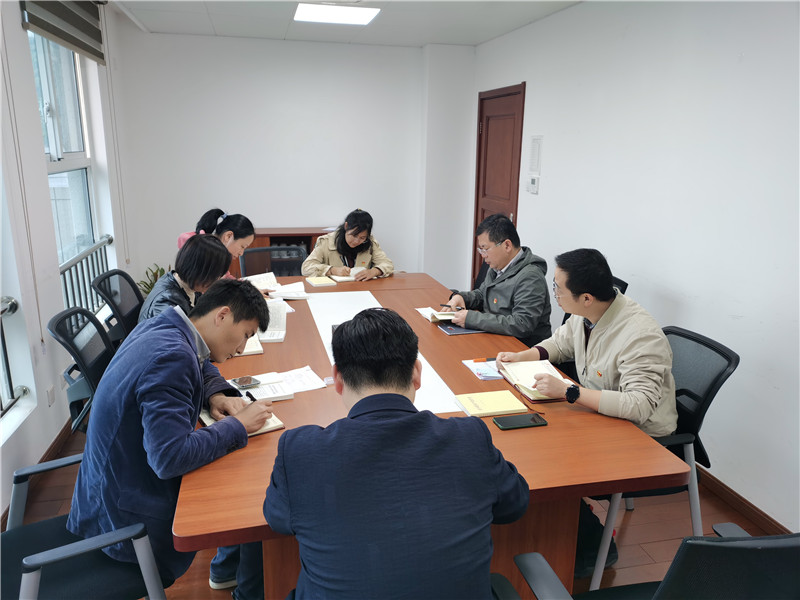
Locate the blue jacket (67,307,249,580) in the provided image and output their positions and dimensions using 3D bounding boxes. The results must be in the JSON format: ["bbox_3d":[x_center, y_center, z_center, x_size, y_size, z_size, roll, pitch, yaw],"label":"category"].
[{"bbox_3d":[-0.737,0.402,1.917,0.540,0.740,0.560,-7,16,-29],"label":"blue jacket"}]

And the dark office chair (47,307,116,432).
[{"bbox_3d":[-1.179,0.474,2.906,0.600,0.920,0.580,-1,14,-8],"label":"dark office chair"}]

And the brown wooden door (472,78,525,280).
[{"bbox_3d":[0.933,-0.891,5.935,0.100,2.134,1.190,-2,14,-11],"label":"brown wooden door"}]

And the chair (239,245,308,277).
[{"bbox_3d":[-0.818,0.149,4.214,0.580,0.920,0.600,-3,15,-15],"label":"chair"}]

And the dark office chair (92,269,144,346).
[{"bbox_3d":[-1.380,0.265,3.727,0.600,0.920,0.580,-1,14,-6],"label":"dark office chair"}]

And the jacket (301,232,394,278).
[{"bbox_3d":[-0.368,-0.200,4.451,0.630,0.580,0.460,-2,14,-11],"label":"jacket"}]

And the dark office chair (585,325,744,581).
[{"bbox_3d":[0.910,0.591,2.528,0.600,0.920,0.580,-3,15,-15],"label":"dark office chair"}]

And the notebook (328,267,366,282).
[{"bbox_3d":[-0.314,-0.171,4.237,0.270,0.045,0.200,-1,14,-7],"label":"notebook"}]

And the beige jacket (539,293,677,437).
[{"bbox_3d":[0.851,0.288,2.355,0.500,0.620,0.630,-5,15,-21],"label":"beige jacket"}]

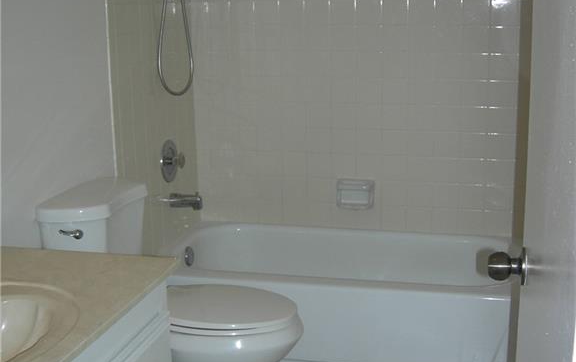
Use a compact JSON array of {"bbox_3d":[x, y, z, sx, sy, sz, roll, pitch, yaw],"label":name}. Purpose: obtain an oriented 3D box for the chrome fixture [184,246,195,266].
[{"bbox_3d":[-0.416,0.317,3.373,0.020,0.082,0.082,2,12,14],"label":"chrome fixture"}]

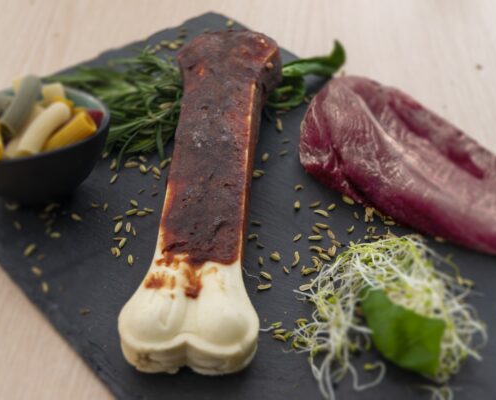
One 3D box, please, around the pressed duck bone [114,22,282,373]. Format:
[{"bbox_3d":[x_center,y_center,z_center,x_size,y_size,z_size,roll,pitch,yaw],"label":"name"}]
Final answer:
[{"bbox_3d":[-0.019,-0.020,0.416,0.065,0.020,0.264,2,41,2],"label":"pressed duck bone"}]

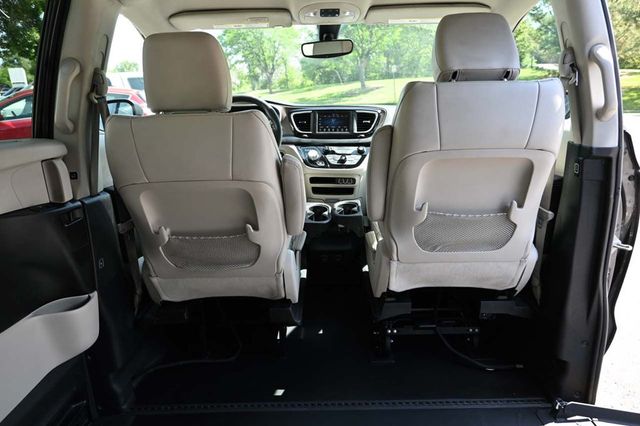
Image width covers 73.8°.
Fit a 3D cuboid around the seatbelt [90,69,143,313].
[{"bbox_3d":[-0.655,-0.026,1.439,0.110,0.860,0.200,0,15,1],"label":"seatbelt"}]

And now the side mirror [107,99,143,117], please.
[{"bbox_3d":[-1.015,-0.498,2.180,0.250,0.180,0.130,-1,15,-5],"label":"side mirror"}]

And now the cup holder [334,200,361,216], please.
[{"bbox_3d":[0.120,-0.011,1.860,0.110,0.080,0.120,0,15,1],"label":"cup holder"}]

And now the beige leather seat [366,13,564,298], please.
[{"bbox_3d":[0.445,-0.203,1.642,0.570,0.920,0.770,0,15,1],"label":"beige leather seat"}]

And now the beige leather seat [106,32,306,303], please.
[{"bbox_3d":[-0.335,-0.161,1.621,0.580,0.890,0.770,0,15,1],"label":"beige leather seat"}]

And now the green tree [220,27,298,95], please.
[{"bbox_3d":[-3.776,-11.592,27.049,6.000,7.600,6.000,0,15,1],"label":"green tree"}]

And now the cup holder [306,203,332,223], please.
[{"bbox_3d":[-0.002,0.006,1.800,0.110,0.080,0.120,0,15,1],"label":"cup holder"}]

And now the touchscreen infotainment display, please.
[{"bbox_3d":[0.067,-0.457,2.130,0.172,0.115,0.025,0,-7,1],"label":"touchscreen infotainment display"}]

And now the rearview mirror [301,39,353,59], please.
[{"bbox_3d":[0.030,-0.764,1.980,0.250,0.080,0.050,4,15,15],"label":"rearview mirror"}]

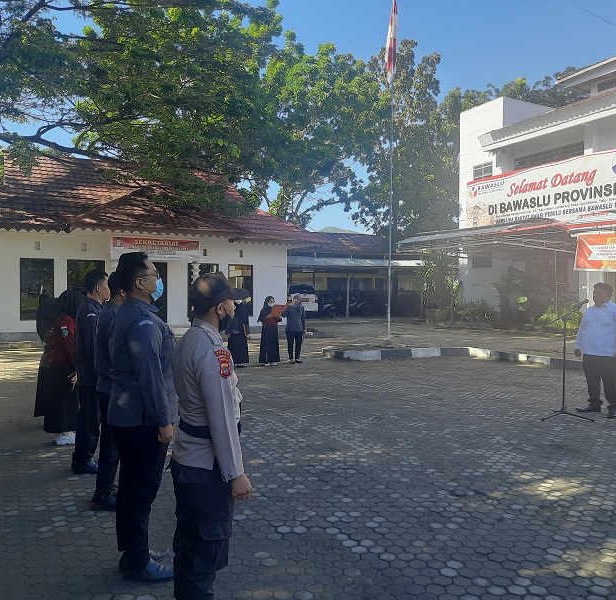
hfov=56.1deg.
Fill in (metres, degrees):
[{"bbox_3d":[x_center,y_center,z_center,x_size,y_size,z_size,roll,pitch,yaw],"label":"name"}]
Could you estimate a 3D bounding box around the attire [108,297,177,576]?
[{"bbox_3d":[-0.880,0.700,3.060,0.330,1.430,0.520,0,0,-27],"label":"attire"}]

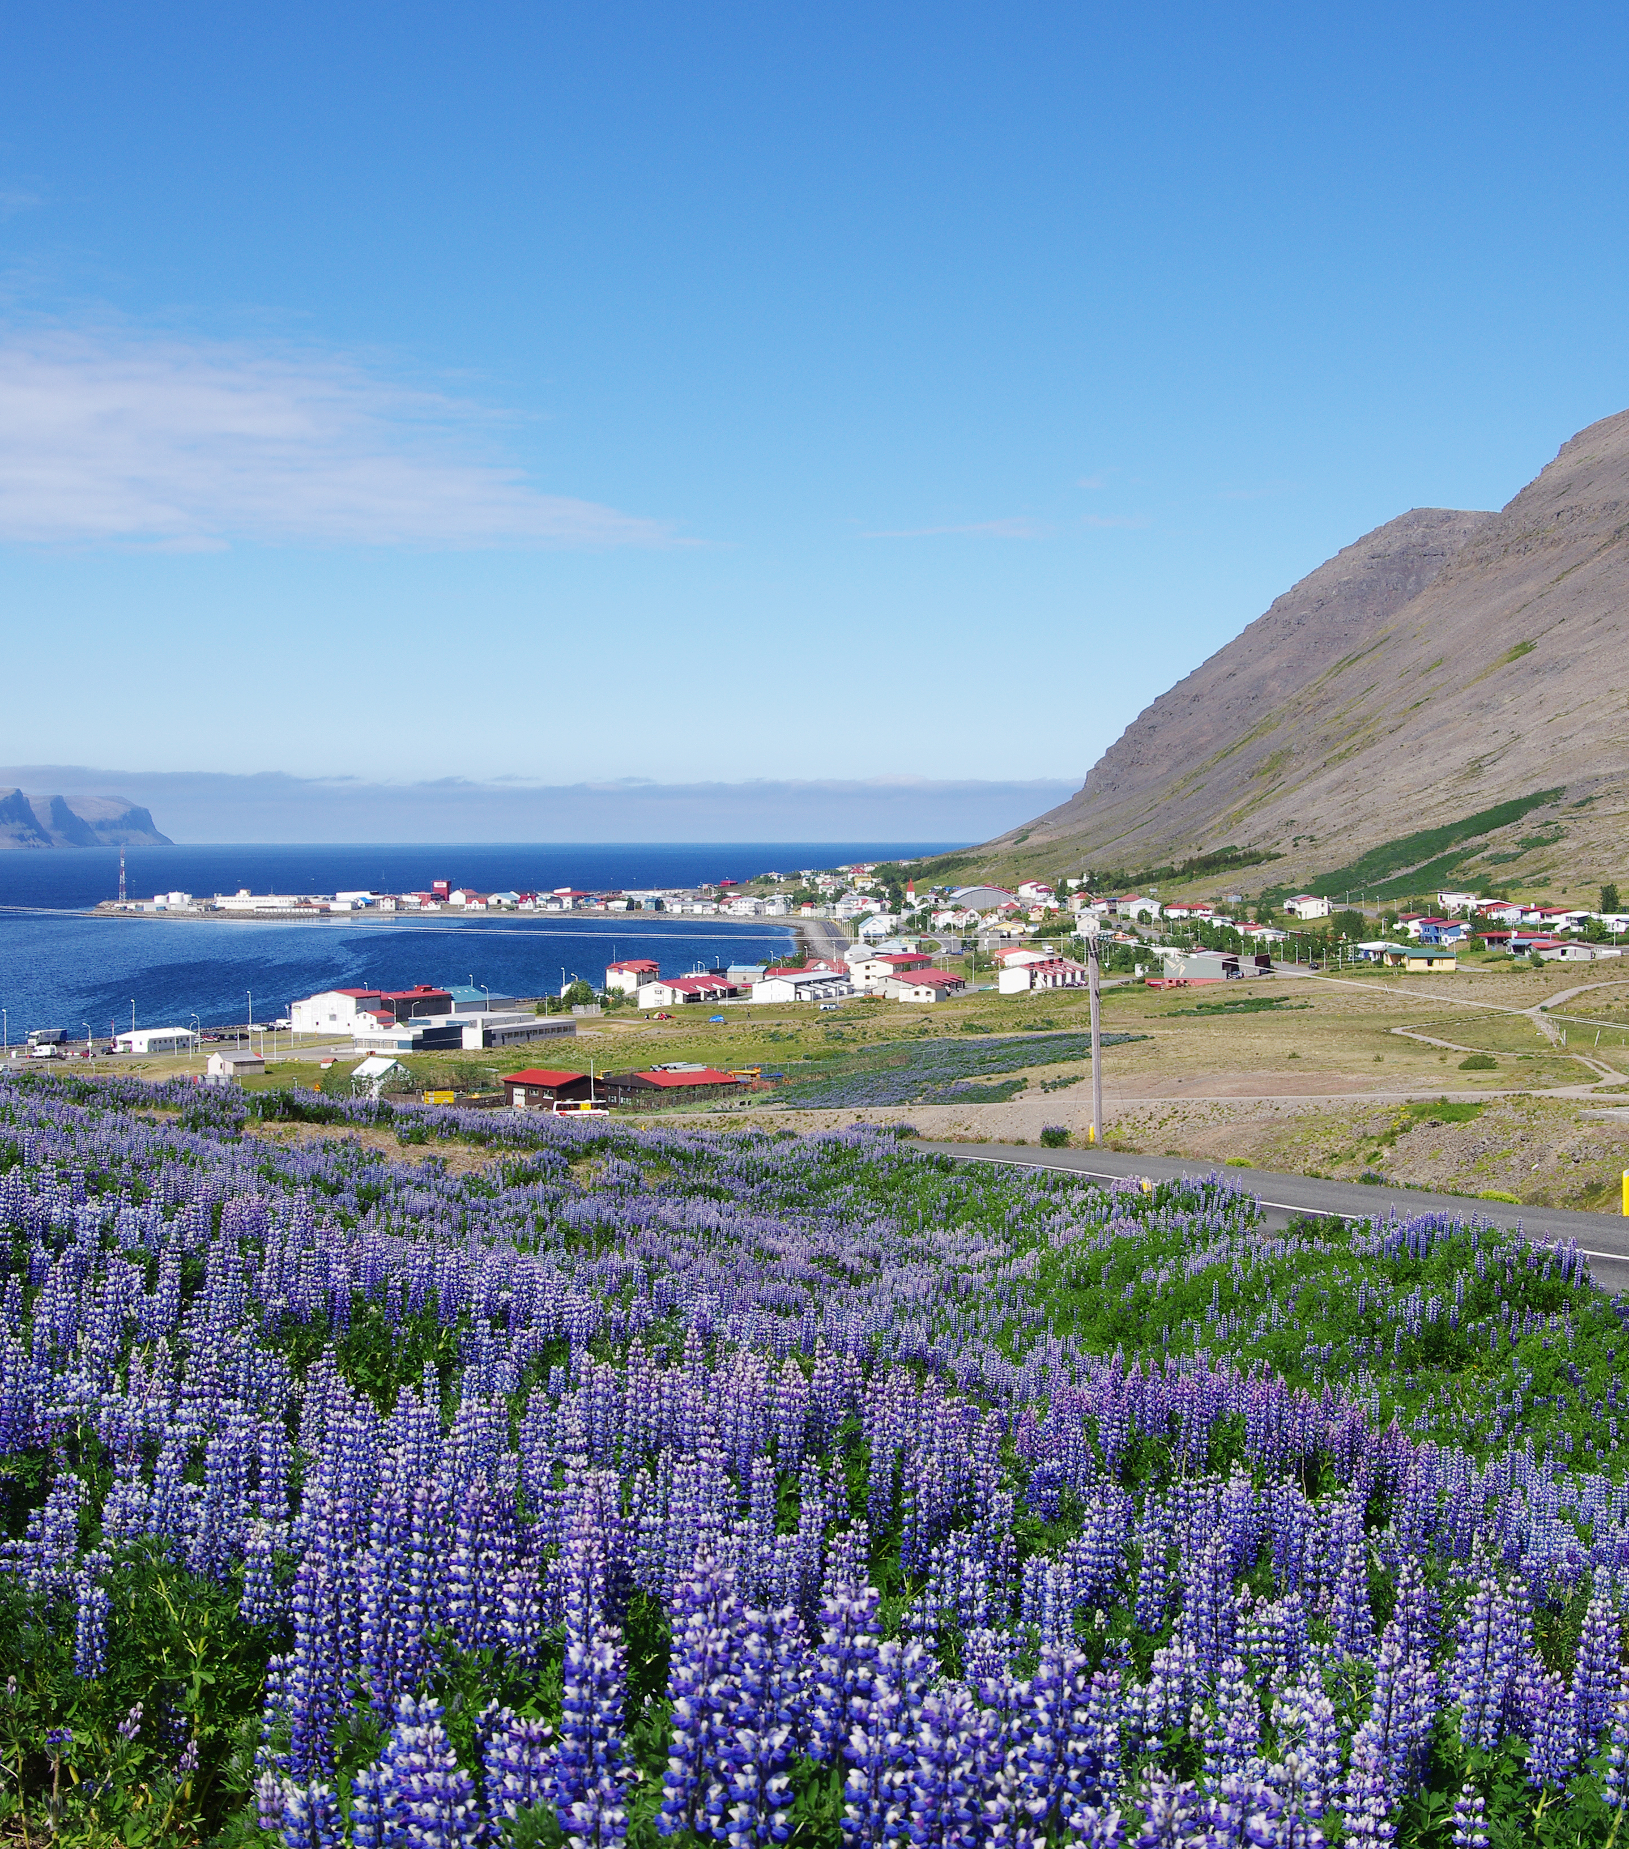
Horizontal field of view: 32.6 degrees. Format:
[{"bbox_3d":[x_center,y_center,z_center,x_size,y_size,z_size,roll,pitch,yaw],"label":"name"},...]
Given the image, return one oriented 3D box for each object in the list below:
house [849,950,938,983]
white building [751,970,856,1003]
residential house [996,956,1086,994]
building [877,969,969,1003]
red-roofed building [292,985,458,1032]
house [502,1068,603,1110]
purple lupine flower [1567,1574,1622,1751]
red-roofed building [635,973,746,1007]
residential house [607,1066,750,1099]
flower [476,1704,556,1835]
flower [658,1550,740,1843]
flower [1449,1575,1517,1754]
[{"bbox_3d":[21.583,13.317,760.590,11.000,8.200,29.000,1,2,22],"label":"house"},{"bbox_3d":[-2.242,13.849,624.842,10.885,5.604,29.930,1,2,26],"label":"white building"},{"bbox_3d":[51.576,11.731,627.776,7.733,6.236,34.031,1,2,26],"label":"residential house"},{"bbox_3d":[23.958,13.505,614.385,10.871,6.045,25.377,1,2,26],"label":"building"},{"bbox_3d":[-87.431,16.030,552.900,15.579,8.190,33.204,1,2,26],"label":"red-roofed building"},{"bbox_3d":[-36.009,23.072,389.517,9.168,4.700,11.938,-2,3,-44],"label":"house"},{"bbox_3d":[0.981,0.927,3.500,0.060,0.220,0.060,4,2,0],"label":"purple lupine flower"},{"bbox_3d":[-27.202,14.731,619.228,8.926,5.800,32.438,1,2,26],"label":"red-roofed building"},{"bbox_3d":[-20.084,22.999,391.458,14.039,4.600,12.415,-2,3,-44],"label":"residential house"},{"bbox_3d":[-0.279,0.788,2.600,0.066,0.125,0.066,0,2,0],"label":"flower"},{"bbox_3d":[-0.098,0.651,2.350,0.064,0.245,0.064,2,2,0],"label":"flower"},{"bbox_3d":[0.816,0.900,3.400,0.065,0.215,0.065,3,2,0],"label":"flower"}]

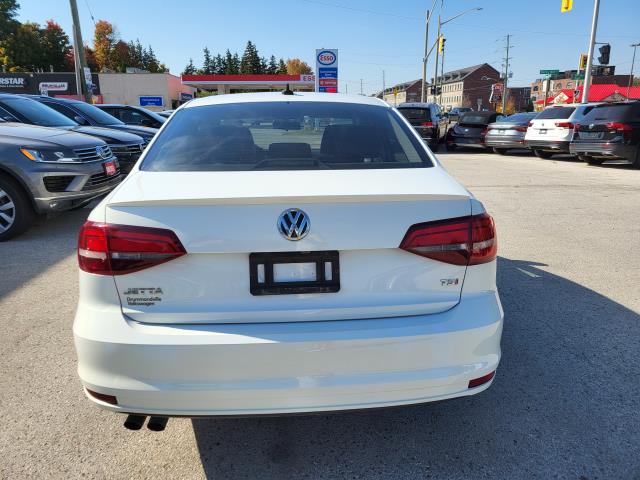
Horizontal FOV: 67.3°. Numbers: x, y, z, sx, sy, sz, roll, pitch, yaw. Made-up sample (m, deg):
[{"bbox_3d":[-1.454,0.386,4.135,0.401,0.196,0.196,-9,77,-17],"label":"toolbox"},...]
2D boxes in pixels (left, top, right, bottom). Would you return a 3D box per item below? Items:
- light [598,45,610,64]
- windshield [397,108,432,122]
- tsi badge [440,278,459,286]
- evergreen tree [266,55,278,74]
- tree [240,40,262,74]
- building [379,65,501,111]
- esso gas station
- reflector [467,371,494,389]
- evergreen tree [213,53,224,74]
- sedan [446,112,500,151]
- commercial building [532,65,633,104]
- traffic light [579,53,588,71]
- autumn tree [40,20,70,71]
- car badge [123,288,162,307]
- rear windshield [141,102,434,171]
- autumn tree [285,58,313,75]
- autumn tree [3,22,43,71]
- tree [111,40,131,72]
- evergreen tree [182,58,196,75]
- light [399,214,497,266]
[{"bbox_3d":[11.977,-7.795,20.201,0.320,0.800,0.350,-5,15,-19],"label":"light"},{"bbox_3d":[3.388,-4.463,17.232,1.200,0.500,0.160,5,3,17],"label":"windshield"},{"bbox_3d":[0.489,0.159,1.818,0.072,0.030,0.008,-3,15,-11],"label":"tsi badge"},{"bbox_3d":[-7.232,-23.553,74.441,2.800,9.710,2.800,0,15,0],"label":"evergreen tree"},{"bbox_3d":[-11.694,-27.269,83.864,5.500,14.066,5.500,-1,14,-4],"label":"tree"},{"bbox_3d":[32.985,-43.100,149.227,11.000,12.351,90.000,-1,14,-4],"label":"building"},{"bbox_3d":[-5.863,-15.257,48.711,16.200,7.000,10.000,0,15,0],"label":"esso gas station"},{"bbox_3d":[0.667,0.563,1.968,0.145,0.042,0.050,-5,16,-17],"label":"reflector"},{"bbox_3d":[-15.430,-23.760,74.385,2.800,10.140,2.800,0,15,0],"label":"evergreen tree"},{"bbox_3d":[6.487,-4.324,18.591,1.800,1.460,4.250,11,19,36],"label":"sedan"},{"bbox_3d":[56.992,-31.574,105.727,21.000,11.431,15.000,2,14,7],"label":"commercial building"},{"bbox_3d":[17.086,-11.553,31.111,0.380,1.080,0.400,-3,15,-12],"label":"traffic light"},{"bbox_3d":[-31.468,-20.419,58.716,5.200,11.790,5.200,0,15,0],"label":"autumn tree"},{"bbox_3d":[-0.643,0.206,1.745,0.148,0.076,0.012,1,14,3],"label":"car badge"},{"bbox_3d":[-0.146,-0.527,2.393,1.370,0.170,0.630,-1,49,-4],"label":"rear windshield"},{"bbox_3d":[-3.572,-24.968,81.354,6.000,10.825,6.000,-1,14,-4],"label":"autumn tree"},{"bbox_3d":[-35.496,-19.980,58.890,7.000,12.336,7.000,-1,14,-4],"label":"autumn tree"},{"bbox_3d":[-27.812,-22.701,68.457,3.800,11.160,3.800,0,15,0],"label":"tree"},{"bbox_3d":[-19.908,-23.276,74.515,2.800,9.140,2.800,0,15,0],"label":"evergreen tree"},{"bbox_3d":[0.520,0.004,1.896,0.480,0.205,0.270,-3,15,-11],"label":"light"}]

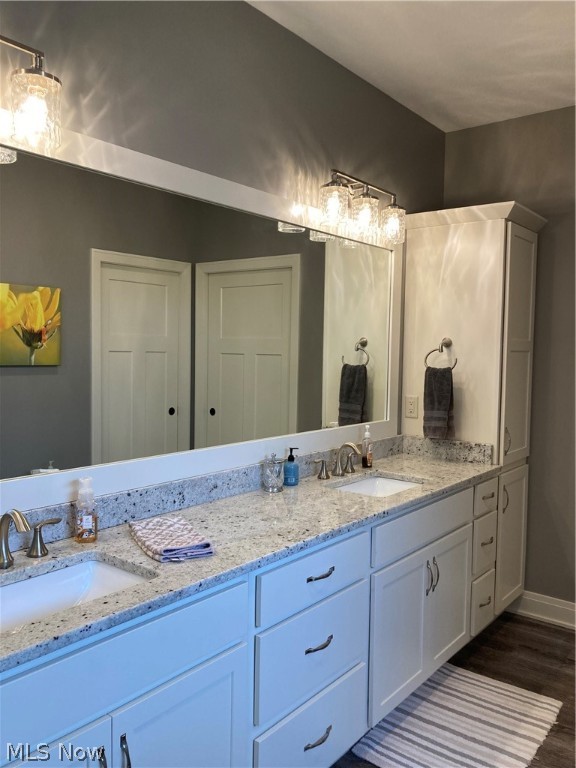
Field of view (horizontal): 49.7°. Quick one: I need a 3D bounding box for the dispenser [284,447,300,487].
[{"bbox_3d":[0.017,0.342,2.576,0.058,0.152,0.061,2,3,22],"label":"dispenser"}]

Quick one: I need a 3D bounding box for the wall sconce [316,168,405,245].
[{"bbox_3d":[0.333,-0.802,2.858,0.186,0.234,0.637,3,4,38],"label":"wall sconce"}]

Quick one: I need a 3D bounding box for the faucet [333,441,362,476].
[{"bbox_3d":[0.263,0.337,2.778,0.144,0.148,0.058,3,4,38],"label":"faucet"}]

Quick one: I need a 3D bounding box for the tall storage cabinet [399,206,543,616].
[{"bbox_3d":[0.987,0.206,3.414,0.607,2.194,0.515,3,4,38],"label":"tall storage cabinet"}]

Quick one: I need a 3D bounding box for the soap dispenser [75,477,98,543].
[{"bbox_3d":[-0.582,0.360,1.799,0.060,0.180,0.060,-1,4,-32],"label":"soap dispenser"}]

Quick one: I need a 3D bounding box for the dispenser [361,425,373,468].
[{"bbox_3d":[0.386,0.300,3.004,0.049,0.203,0.049,-2,4,-42],"label":"dispenser"}]

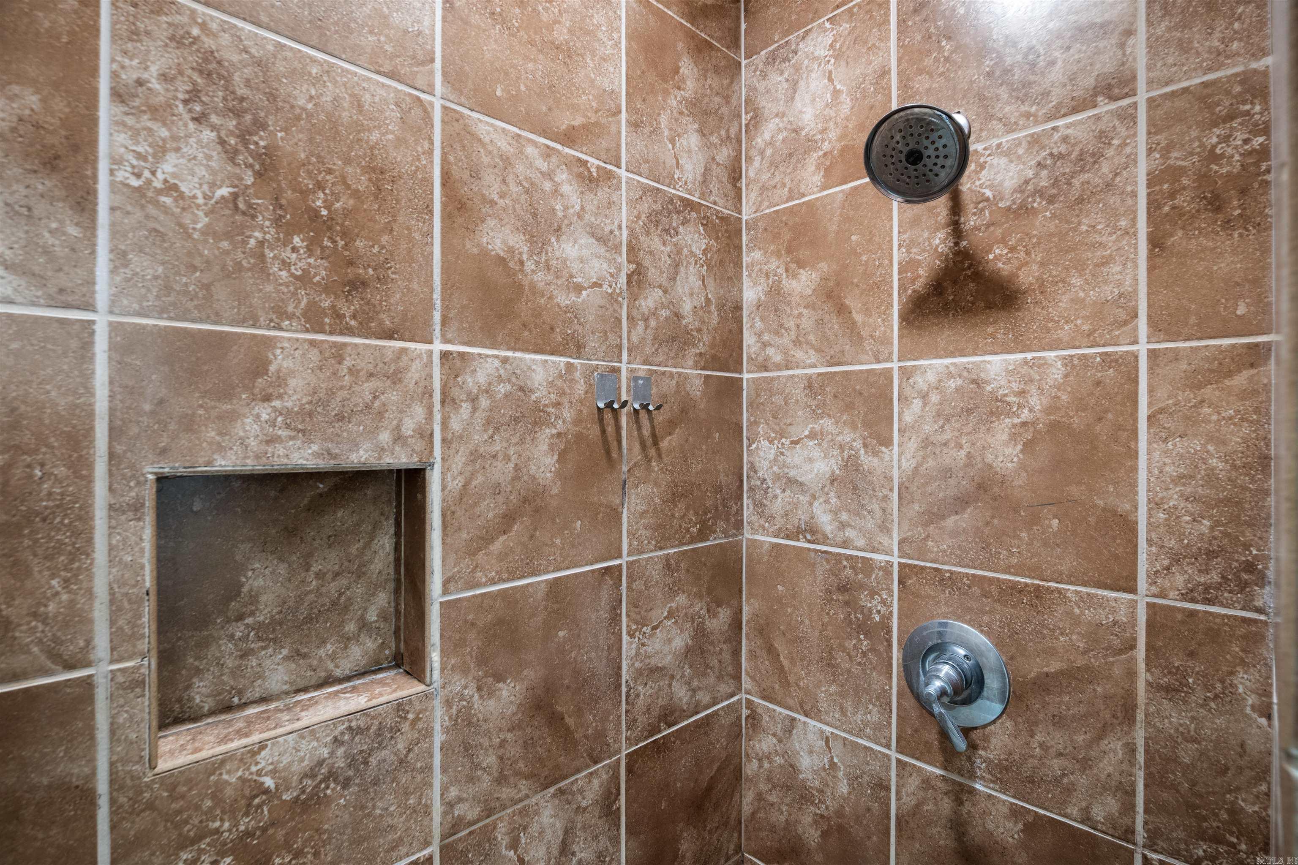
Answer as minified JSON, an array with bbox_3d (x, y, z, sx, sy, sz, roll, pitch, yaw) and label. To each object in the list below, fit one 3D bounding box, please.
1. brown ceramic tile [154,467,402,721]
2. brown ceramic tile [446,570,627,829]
[{"bbox_3d":[-0.470,0.193,0.753,0.270,0.289,0.010,0,0,-42],"label":"brown ceramic tile"},{"bbox_3d":[-0.164,0.383,0.875,0.316,0.323,0.010,0,0,-43],"label":"brown ceramic tile"}]

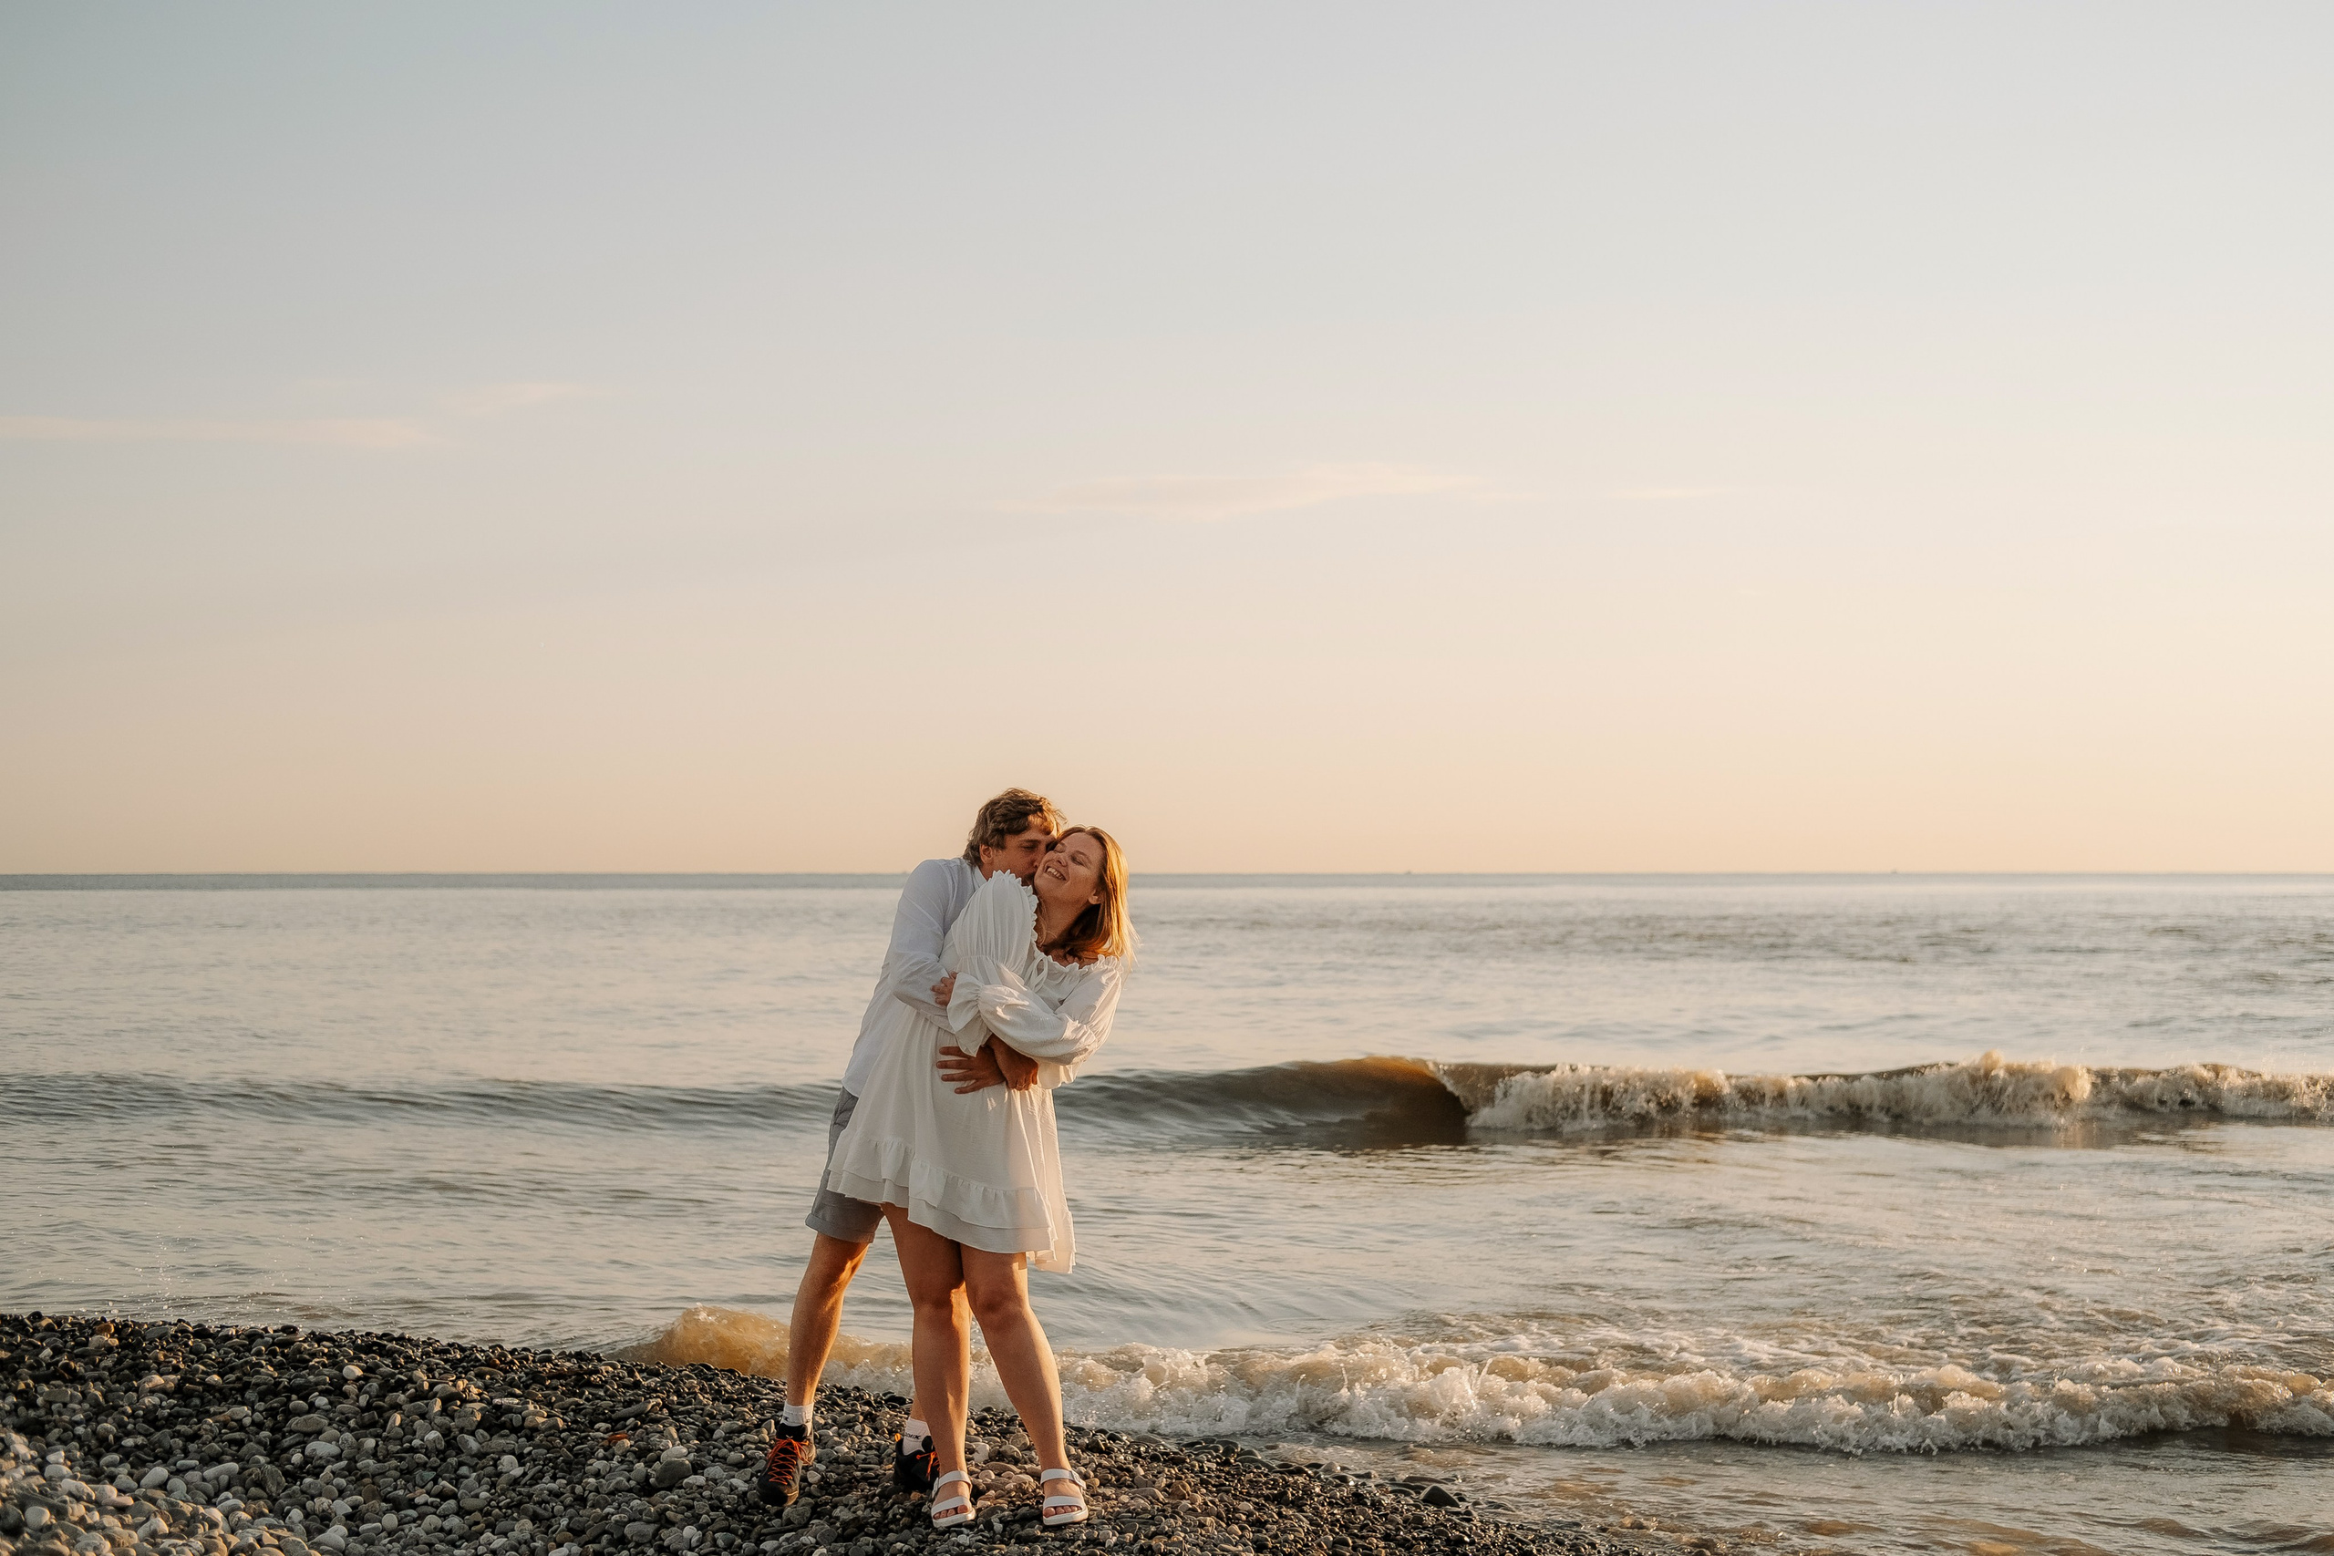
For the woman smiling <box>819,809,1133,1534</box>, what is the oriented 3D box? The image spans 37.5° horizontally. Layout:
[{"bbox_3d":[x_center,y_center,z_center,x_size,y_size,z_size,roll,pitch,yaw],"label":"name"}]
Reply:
[{"bbox_3d":[-0.430,0.890,7.750,0.670,1.570,0.500,0,-2,7],"label":"woman smiling"}]

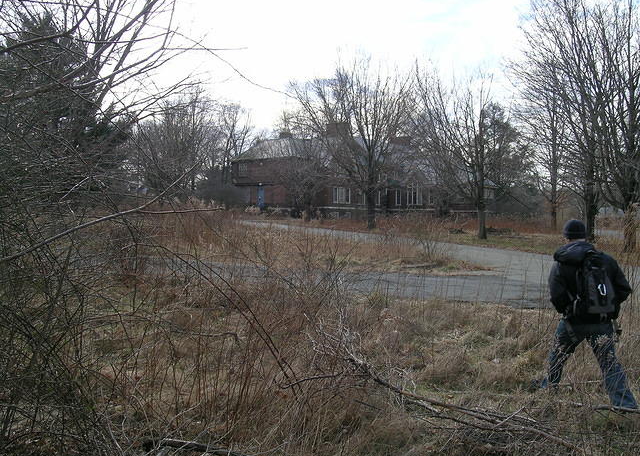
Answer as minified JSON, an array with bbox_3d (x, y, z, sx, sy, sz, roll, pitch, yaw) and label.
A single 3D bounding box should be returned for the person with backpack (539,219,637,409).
[{"bbox_3d":[2.520,0.776,6.100,0.800,1.720,0.650,0,3,-8],"label":"person with backpack"}]

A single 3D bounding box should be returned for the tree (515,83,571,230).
[{"bbox_3d":[12.000,-3.904,34.341,3.100,8.000,3.100,0,3,0],"label":"tree"}]

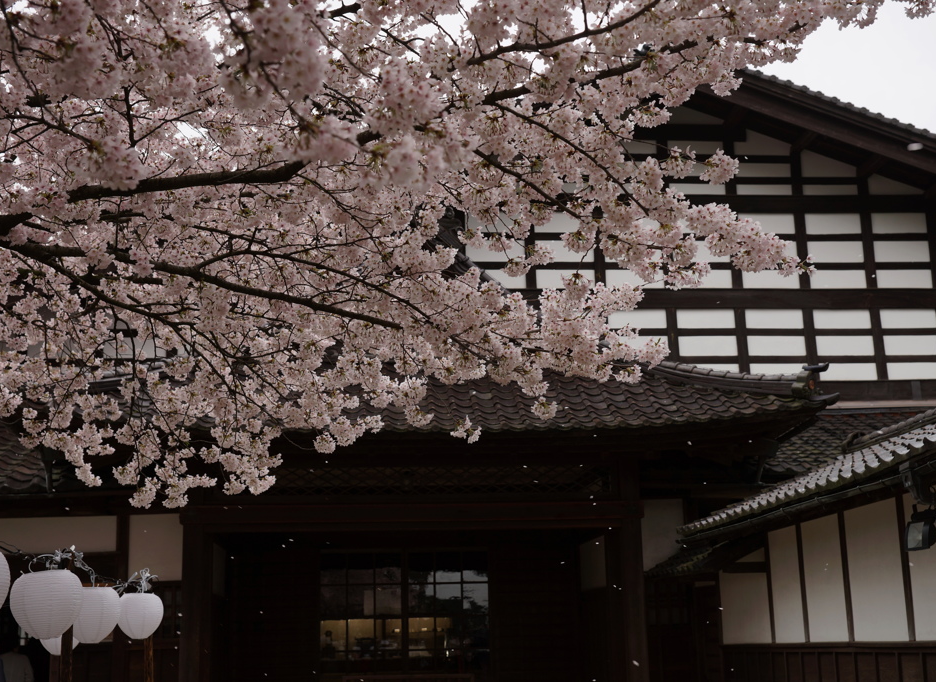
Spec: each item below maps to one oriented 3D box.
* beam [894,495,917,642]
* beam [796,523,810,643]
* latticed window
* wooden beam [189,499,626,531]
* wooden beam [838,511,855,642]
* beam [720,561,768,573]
[{"bbox_3d":[3.260,1.670,9.427,0.110,1.060,0.120,0,-13,-5],"label":"beam"},{"bbox_3d":[3.073,2.187,11.598,0.110,1.070,0.120,0,-13,-5],"label":"beam"},{"bbox_3d":[-0.816,3.554,16.828,2.230,1.620,0.090,0,-13,-5],"label":"latticed window"},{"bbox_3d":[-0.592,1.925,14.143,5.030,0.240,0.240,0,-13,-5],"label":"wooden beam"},{"bbox_3d":[3.162,1.945,10.570,0.110,1.060,0.120,0,-13,-5],"label":"wooden beam"},{"bbox_3d":[2.704,2.239,12.617,0.490,0.105,0.100,0,-13,-5],"label":"beam"}]

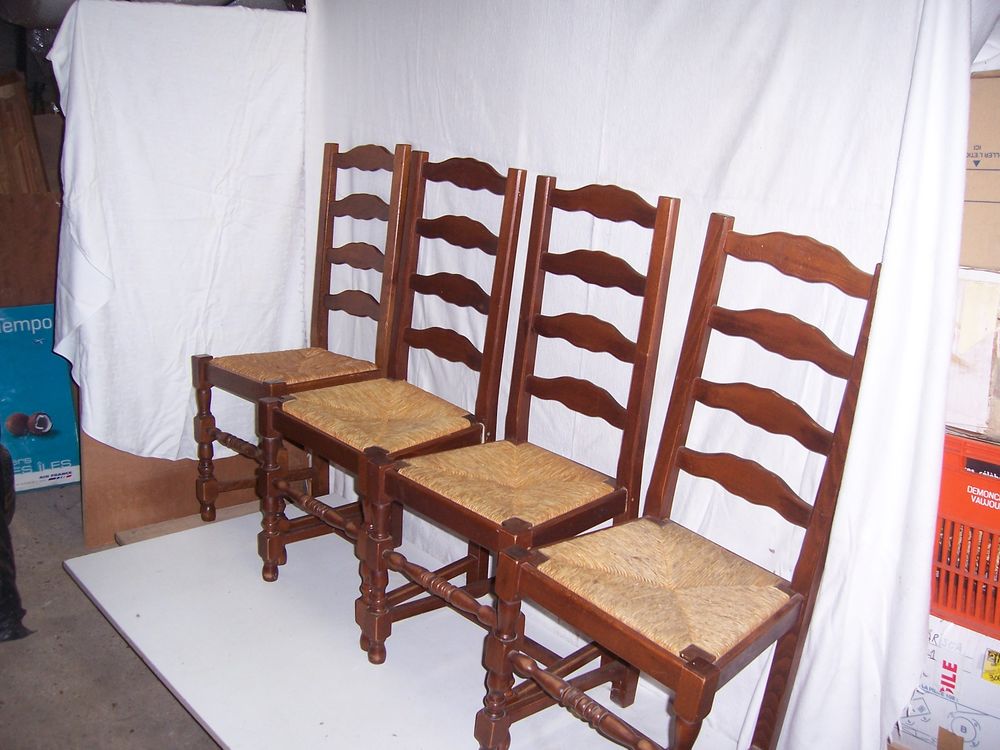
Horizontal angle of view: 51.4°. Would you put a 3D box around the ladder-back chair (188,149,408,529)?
[{"bbox_3d":[-0.527,-0.090,2.789,0.435,1.039,0.433,-9,16,-41],"label":"ladder-back chair"}]

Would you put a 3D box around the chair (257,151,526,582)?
[{"bbox_3d":[-0.255,0.029,2.433,0.433,1.039,0.435,20,23,40],"label":"chair"}]

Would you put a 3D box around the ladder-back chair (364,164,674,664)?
[{"bbox_3d":[0.037,0.148,2.124,0.435,1.039,0.433,-13,24,-42],"label":"ladder-back chair"}]

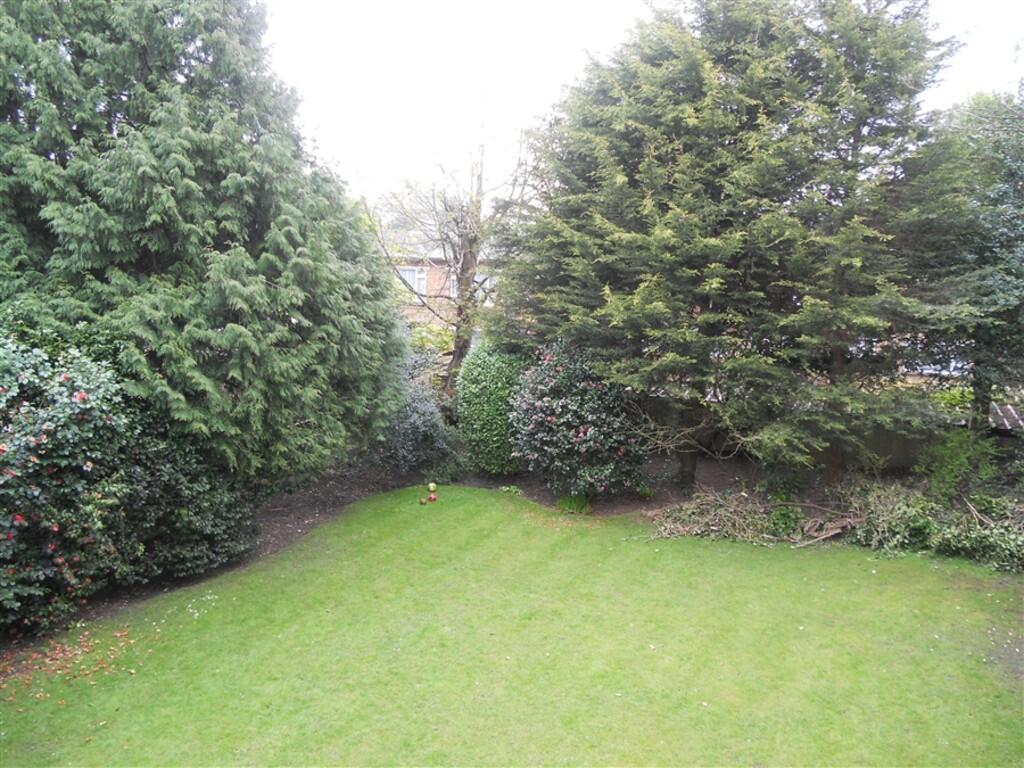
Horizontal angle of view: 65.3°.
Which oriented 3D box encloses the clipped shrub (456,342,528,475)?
[{"bbox_3d":[-0.300,0.560,17.208,1.600,2.750,1.600,0,7,0],"label":"clipped shrub"}]

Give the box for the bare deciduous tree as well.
[{"bbox_3d":[-1.550,-2.113,20.195,4.200,7.100,4.000,0,7,0],"label":"bare deciduous tree"}]

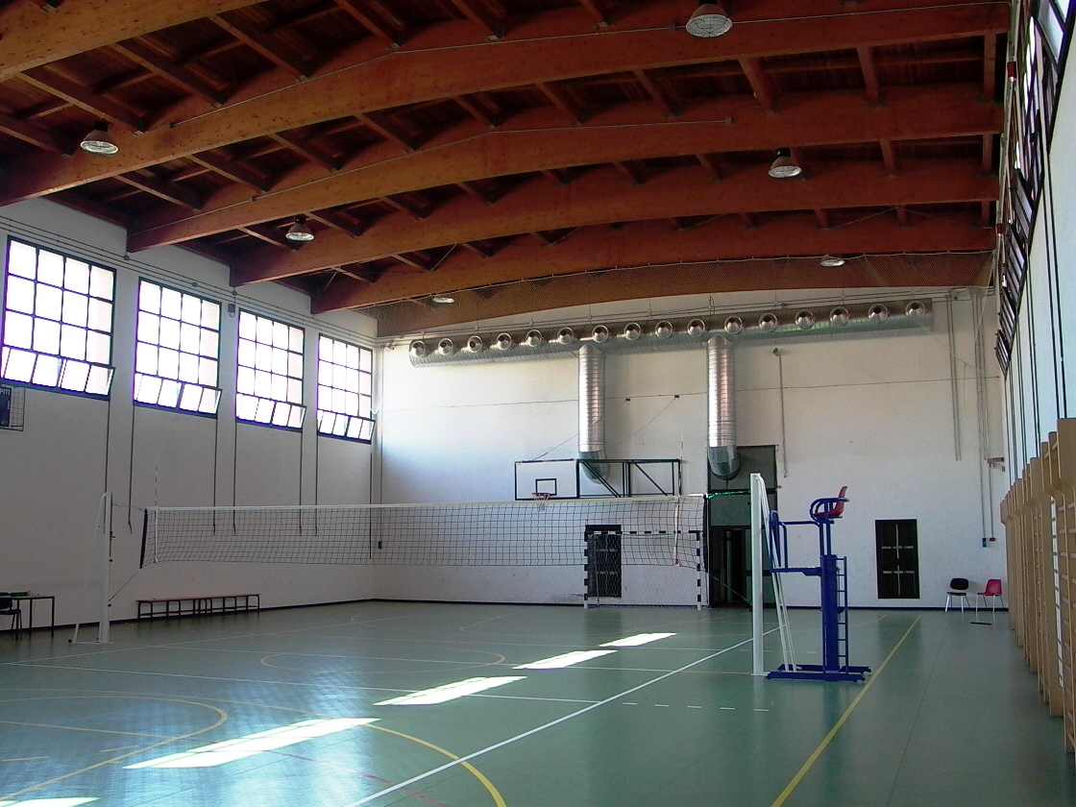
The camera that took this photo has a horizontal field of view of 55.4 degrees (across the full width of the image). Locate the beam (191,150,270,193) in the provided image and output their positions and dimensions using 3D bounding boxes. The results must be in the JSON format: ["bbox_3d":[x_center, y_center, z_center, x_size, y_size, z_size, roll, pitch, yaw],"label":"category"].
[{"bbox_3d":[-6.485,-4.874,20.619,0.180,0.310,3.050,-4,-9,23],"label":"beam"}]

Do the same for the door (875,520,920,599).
[{"bbox_3d":[9.347,4.056,26.681,1.050,2.060,0.090,-3,-9,21],"label":"door"}]

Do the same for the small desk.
[{"bbox_3d":[-9.378,3.905,18.734,0.660,0.750,0.810,-4,-9,23],"label":"small desk"}]

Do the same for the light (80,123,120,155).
[{"bbox_3d":[-7.658,-4.700,17.973,0.620,0.520,0.620,-4,-9,23],"label":"light"}]

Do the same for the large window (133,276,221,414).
[{"bbox_3d":[-8.722,-1.301,25.005,0.150,3.010,2.930,-4,-9,22],"label":"large window"}]

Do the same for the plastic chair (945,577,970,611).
[{"bbox_3d":[10.394,4.769,25.425,0.500,0.820,0.520,-8,-11,44],"label":"plastic chair"}]

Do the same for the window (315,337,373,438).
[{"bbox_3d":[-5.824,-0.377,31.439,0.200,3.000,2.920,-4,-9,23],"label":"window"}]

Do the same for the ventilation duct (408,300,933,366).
[{"bbox_3d":[3.093,-1.923,29.204,15.300,0.900,1.000,-4,-9,23],"label":"ventilation duct"}]

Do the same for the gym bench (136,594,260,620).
[{"bbox_3d":[-8.109,4.951,24.903,0.380,0.450,4.000,-4,-9,22],"label":"gym bench"}]

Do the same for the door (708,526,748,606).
[{"bbox_3d":[5.246,4.522,28.311,1.100,2.200,0.100,-3,-9,21],"label":"door"}]

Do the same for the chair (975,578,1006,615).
[{"bbox_3d":[10.968,4.696,24.886,0.520,0.800,0.500,5,-9,-31],"label":"chair"}]

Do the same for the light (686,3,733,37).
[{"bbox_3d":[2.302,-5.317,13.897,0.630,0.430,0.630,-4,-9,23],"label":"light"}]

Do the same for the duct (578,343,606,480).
[{"bbox_3d":[1.602,0.316,29.863,0.780,4.050,0.860,-3,-9,21],"label":"duct"}]

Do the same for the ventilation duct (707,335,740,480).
[{"bbox_3d":[5.088,0.155,28.233,0.800,3.950,0.950,-4,-9,23],"label":"ventilation duct"}]

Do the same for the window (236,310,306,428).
[{"bbox_3d":[-7.349,-0.849,28.341,0.150,3.010,2.930,-4,-9,22],"label":"window"}]

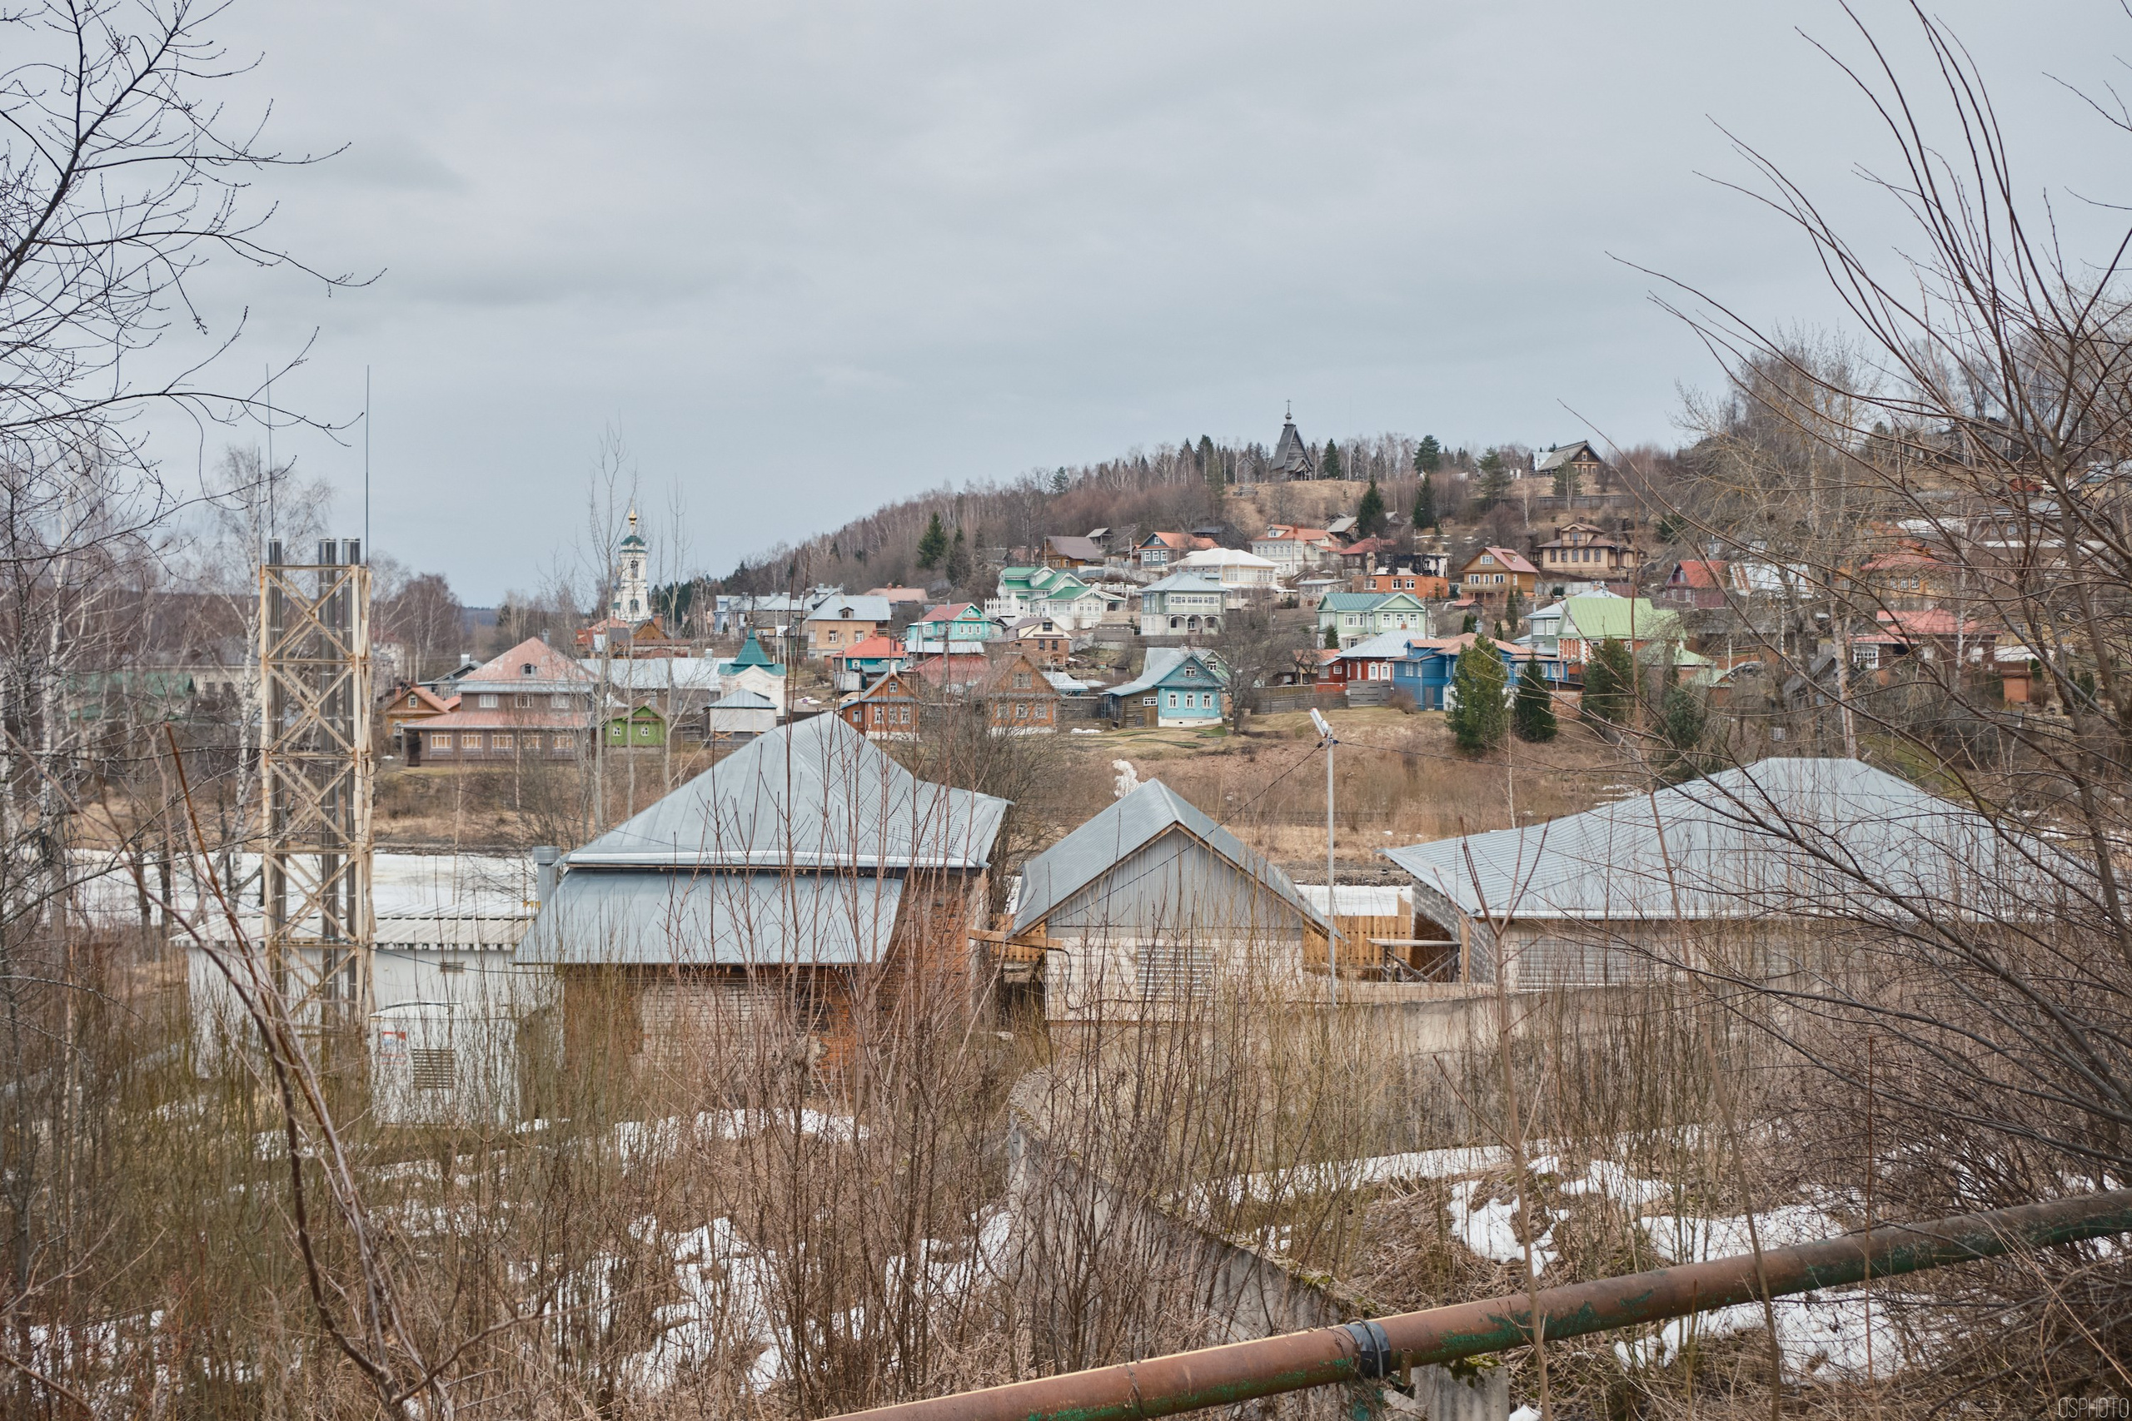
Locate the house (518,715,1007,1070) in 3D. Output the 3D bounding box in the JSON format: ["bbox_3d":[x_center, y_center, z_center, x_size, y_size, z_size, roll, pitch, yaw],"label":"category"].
[{"bbox_3d":[-6.200,3.590,49.650,9.000,6.500,19.000,0,3,0],"label":"house"}]

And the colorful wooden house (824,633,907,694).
[{"bbox_3d":[-22.380,-5.430,241.540,8.500,6.500,8.000,0,3,-4],"label":"colorful wooden house"}]

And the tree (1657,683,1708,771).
[{"bbox_3d":[50.482,1.433,170.000,4.100,7.400,4.100,0,1,0],"label":"tree"}]

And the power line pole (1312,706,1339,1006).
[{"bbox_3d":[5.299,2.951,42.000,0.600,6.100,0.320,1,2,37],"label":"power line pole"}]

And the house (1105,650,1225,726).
[{"bbox_3d":[9.740,-2.109,202.000,11.600,7.400,9.500,0,1,-7],"label":"house"}]

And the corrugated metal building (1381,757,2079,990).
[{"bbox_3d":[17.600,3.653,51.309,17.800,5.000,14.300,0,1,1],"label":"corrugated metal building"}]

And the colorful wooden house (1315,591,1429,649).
[{"bbox_3d":[36.823,-10.116,247.000,12.000,7.500,8.500,0,1,-6],"label":"colorful wooden house"}]

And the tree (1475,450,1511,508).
[{"bbox_3d":[78.486,-42.415,380.000,6.300,11.300,6.300,0,1,0],"label":"tree"}]

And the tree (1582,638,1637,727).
[{"bbox_3d":[47.610,-2.480,182.000,4.800,8.000,4.800,0,3,0],"label":"tree"}]

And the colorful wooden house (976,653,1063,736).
[{"bbox_3d":[-4.620,-1.610,188.170,6.700,7.200,8.500,-1,3,-14],"label":"colorful wooden house"}]

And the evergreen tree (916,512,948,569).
[{"bbox_3d":[-23.290,-29.487,360.000,5.200,10.200,5.200,0,1,0],"label":"evergreen tree"}]

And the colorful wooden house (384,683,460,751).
[{"bbox_3d":[-65.630,0.830,211.330,6.400,6.600,8.500,0,3,-9],"label":"colorful wooden house"}]

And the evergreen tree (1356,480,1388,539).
[{"bbox_3d":[46.450,-30.610,315.000,4.600,8.900,4.600,0,3,0],"label":"evergreen tree"}]

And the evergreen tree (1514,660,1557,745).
[{"bbox_3d":[42.305,-0.751,187.000,3.900,7.400,3.900,0,1,0],"label":"evergreen tree"}]

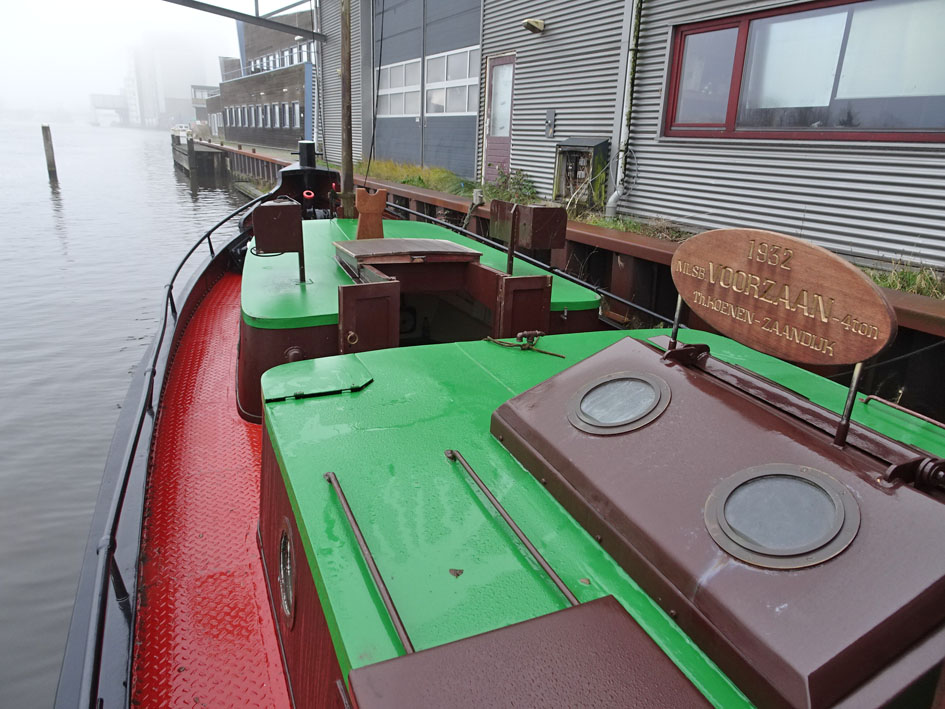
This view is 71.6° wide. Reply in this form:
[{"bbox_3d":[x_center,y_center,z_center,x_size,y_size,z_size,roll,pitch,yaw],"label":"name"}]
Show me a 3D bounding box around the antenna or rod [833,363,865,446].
[{"bbox_3d":[0.847,0.113,1.473,0.024,0.204,0.024,-6,20,-22],"label":"antenna or rod"}]

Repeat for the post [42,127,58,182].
[{"bbox_3d":[-16.654,-7.931,25.839,0.255,2.150,0.255,-9,21,-30],"label":"post"}]

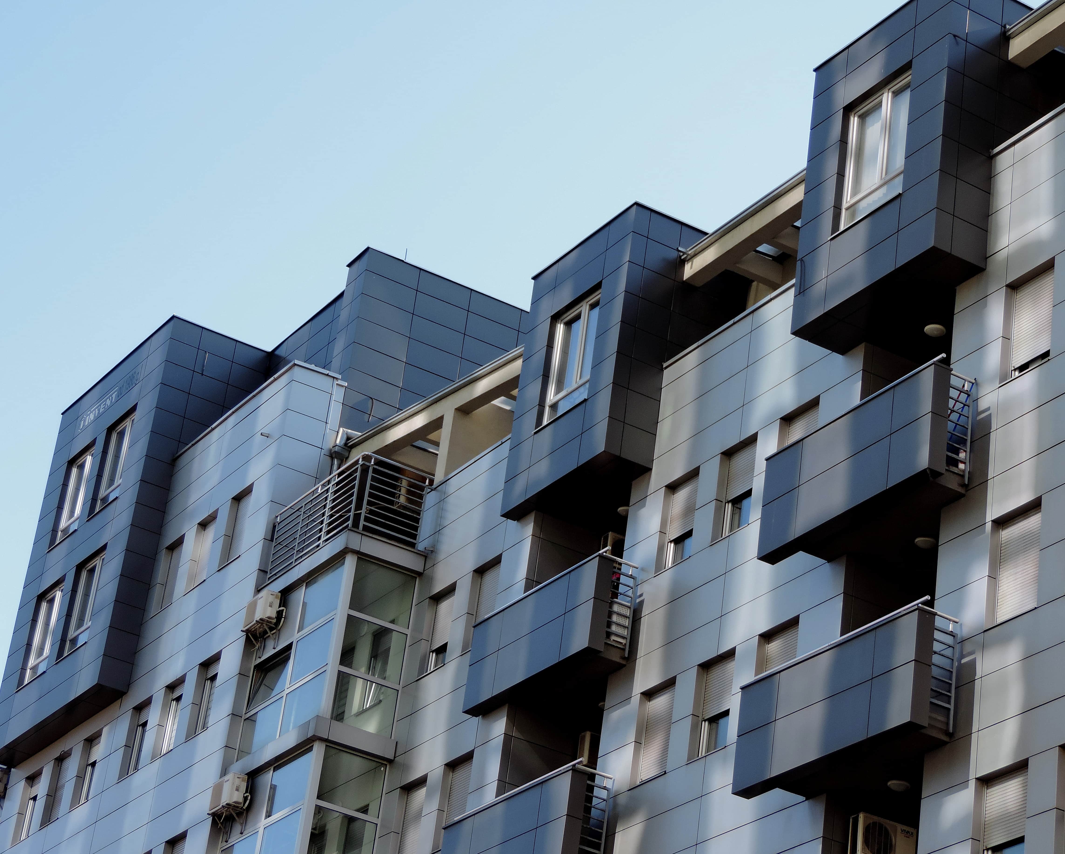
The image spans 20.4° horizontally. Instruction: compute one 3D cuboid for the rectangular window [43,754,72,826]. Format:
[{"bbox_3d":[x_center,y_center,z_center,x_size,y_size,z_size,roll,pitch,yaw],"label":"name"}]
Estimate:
[{"bbox_3d":[-7.947,6.213,50.406,0.120,1.270,0.800,21,-30,-24],"label":"rectangular window"}]

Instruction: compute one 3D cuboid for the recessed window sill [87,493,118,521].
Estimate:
[{"bbox_3d":[-7.574,1.482,52.599,0.150,0.053,1.417,21,-30,-24],"label":"recessed window sill"}]

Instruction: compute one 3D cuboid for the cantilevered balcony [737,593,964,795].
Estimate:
[{"bbox_3d":[3.582,3.181,33.670,0.670,1.502,3.475,21,-30,-24],"label":"cantilevered balcony"}]

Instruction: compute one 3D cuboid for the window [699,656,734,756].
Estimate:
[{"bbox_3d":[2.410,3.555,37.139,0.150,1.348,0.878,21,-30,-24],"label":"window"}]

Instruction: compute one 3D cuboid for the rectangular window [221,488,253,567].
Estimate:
[{"bbox_3d":[-4.567,1.641,47.060,0.120,1.279,0.809,21,-30,-24],"label":"rectangular window"}]

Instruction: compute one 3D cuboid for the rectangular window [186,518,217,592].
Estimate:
[{"bbox_3d":[-5.344,2.108,48.970,0.106,1.302,0.827,21,-30,-24],"label":"rectangular window"}]

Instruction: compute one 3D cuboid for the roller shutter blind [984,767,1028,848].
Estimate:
[{"bbox_3d":[4.839,3.843,29.895,0.050,0.713,0.713,21,-30,-24],"label":"roller shutter blind"}]

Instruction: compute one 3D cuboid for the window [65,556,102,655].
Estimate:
[{"bbox_3d":[-7.750,3.140,51.848,0.123,1.874,1.355,21,-30,-24],"label":"window"}]

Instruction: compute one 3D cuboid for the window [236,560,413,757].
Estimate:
[{"bbox_3d":[-3.126,3.731,44.646,1.232,2.640,2.886,21,-30,-24],"label":"window"}]

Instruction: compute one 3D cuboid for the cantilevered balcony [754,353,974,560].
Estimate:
[{"bbox_3d":[3.787,0.535,33.838,0.563,1.478,3.291,21,-30,-24],"label":"cantilevered balcony"}]

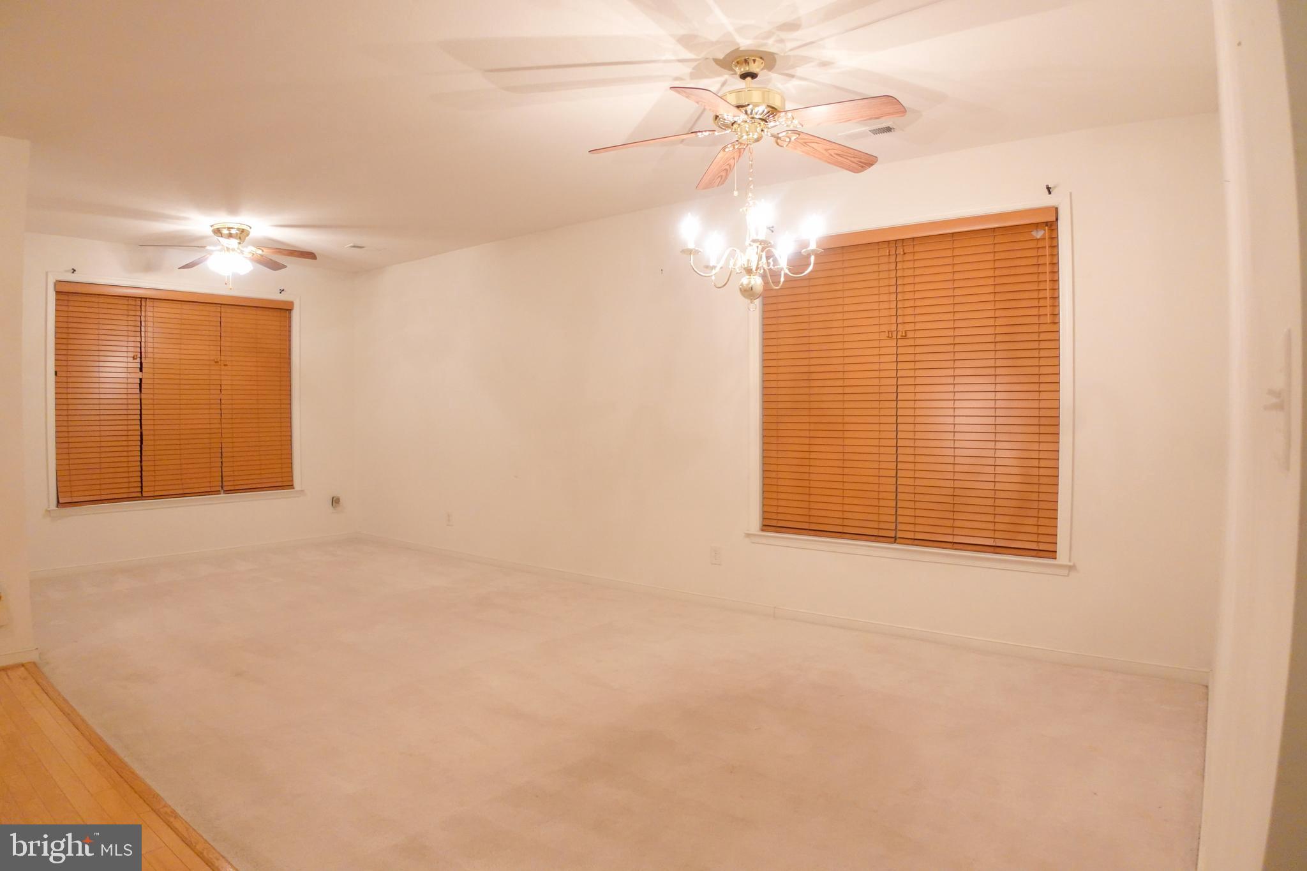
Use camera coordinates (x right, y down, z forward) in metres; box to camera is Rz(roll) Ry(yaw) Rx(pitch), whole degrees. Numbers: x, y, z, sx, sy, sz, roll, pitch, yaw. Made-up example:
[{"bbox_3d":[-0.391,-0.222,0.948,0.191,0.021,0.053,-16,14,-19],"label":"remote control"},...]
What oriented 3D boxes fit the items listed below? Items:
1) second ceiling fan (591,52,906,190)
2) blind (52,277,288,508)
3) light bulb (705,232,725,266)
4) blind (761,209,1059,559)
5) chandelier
[{"bbox_3d":[0.345,-1.295,3.403,1.260,0.360,1.250,0,2,0],"label":"second ceiling fan"},{"bbox_3d":[-4.002,-0.349,7.467,0.080,1.753,1.935,2,3,41],"label":"blind"},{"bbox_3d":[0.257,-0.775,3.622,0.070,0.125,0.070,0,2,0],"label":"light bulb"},{"bbox_3d":[1.352,-0.270,4.929,1.772,1.766,0.080,2,3,41],"label":"blind"},{"bbox_3d":[0.378,-0.828,3.420,0.580,0.620,0.560,0,2,0],"label":"chandelier"}]

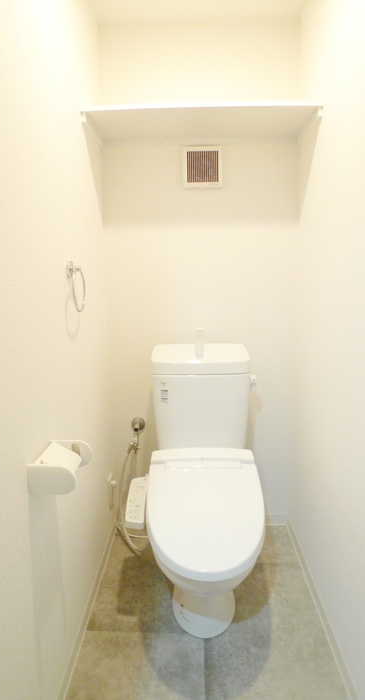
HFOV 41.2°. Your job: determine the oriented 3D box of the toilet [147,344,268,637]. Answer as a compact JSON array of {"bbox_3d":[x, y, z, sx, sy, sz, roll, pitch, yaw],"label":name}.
[{"bbox_3d":[0.071,0.475,1.734,0.380,0.855,0.870,0,10,1],"label":"toilet"}]

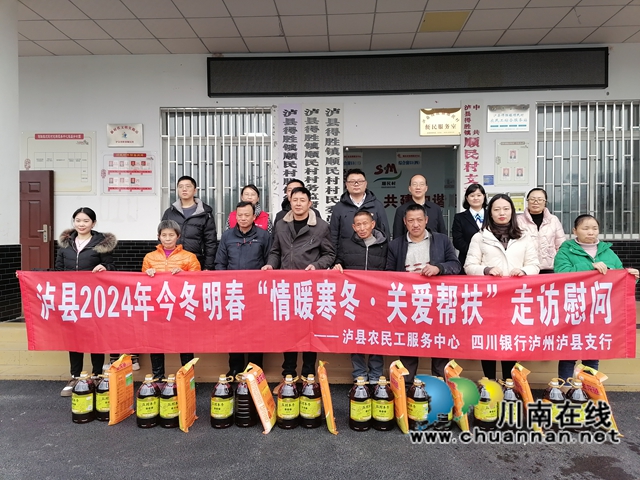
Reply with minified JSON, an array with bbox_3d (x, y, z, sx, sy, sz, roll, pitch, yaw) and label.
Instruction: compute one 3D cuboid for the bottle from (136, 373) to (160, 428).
[{"bbox_3d":[-1.180,1.098,3.440,0.155,0.340,0.150,0,0,-19],"label":"bottle"}]

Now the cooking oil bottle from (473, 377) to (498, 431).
[{"bbox_3d":[1.155,1.132,3.475,0.153,0.349,0.153,0,1,-12],"label":"cooking oil bottle"}]

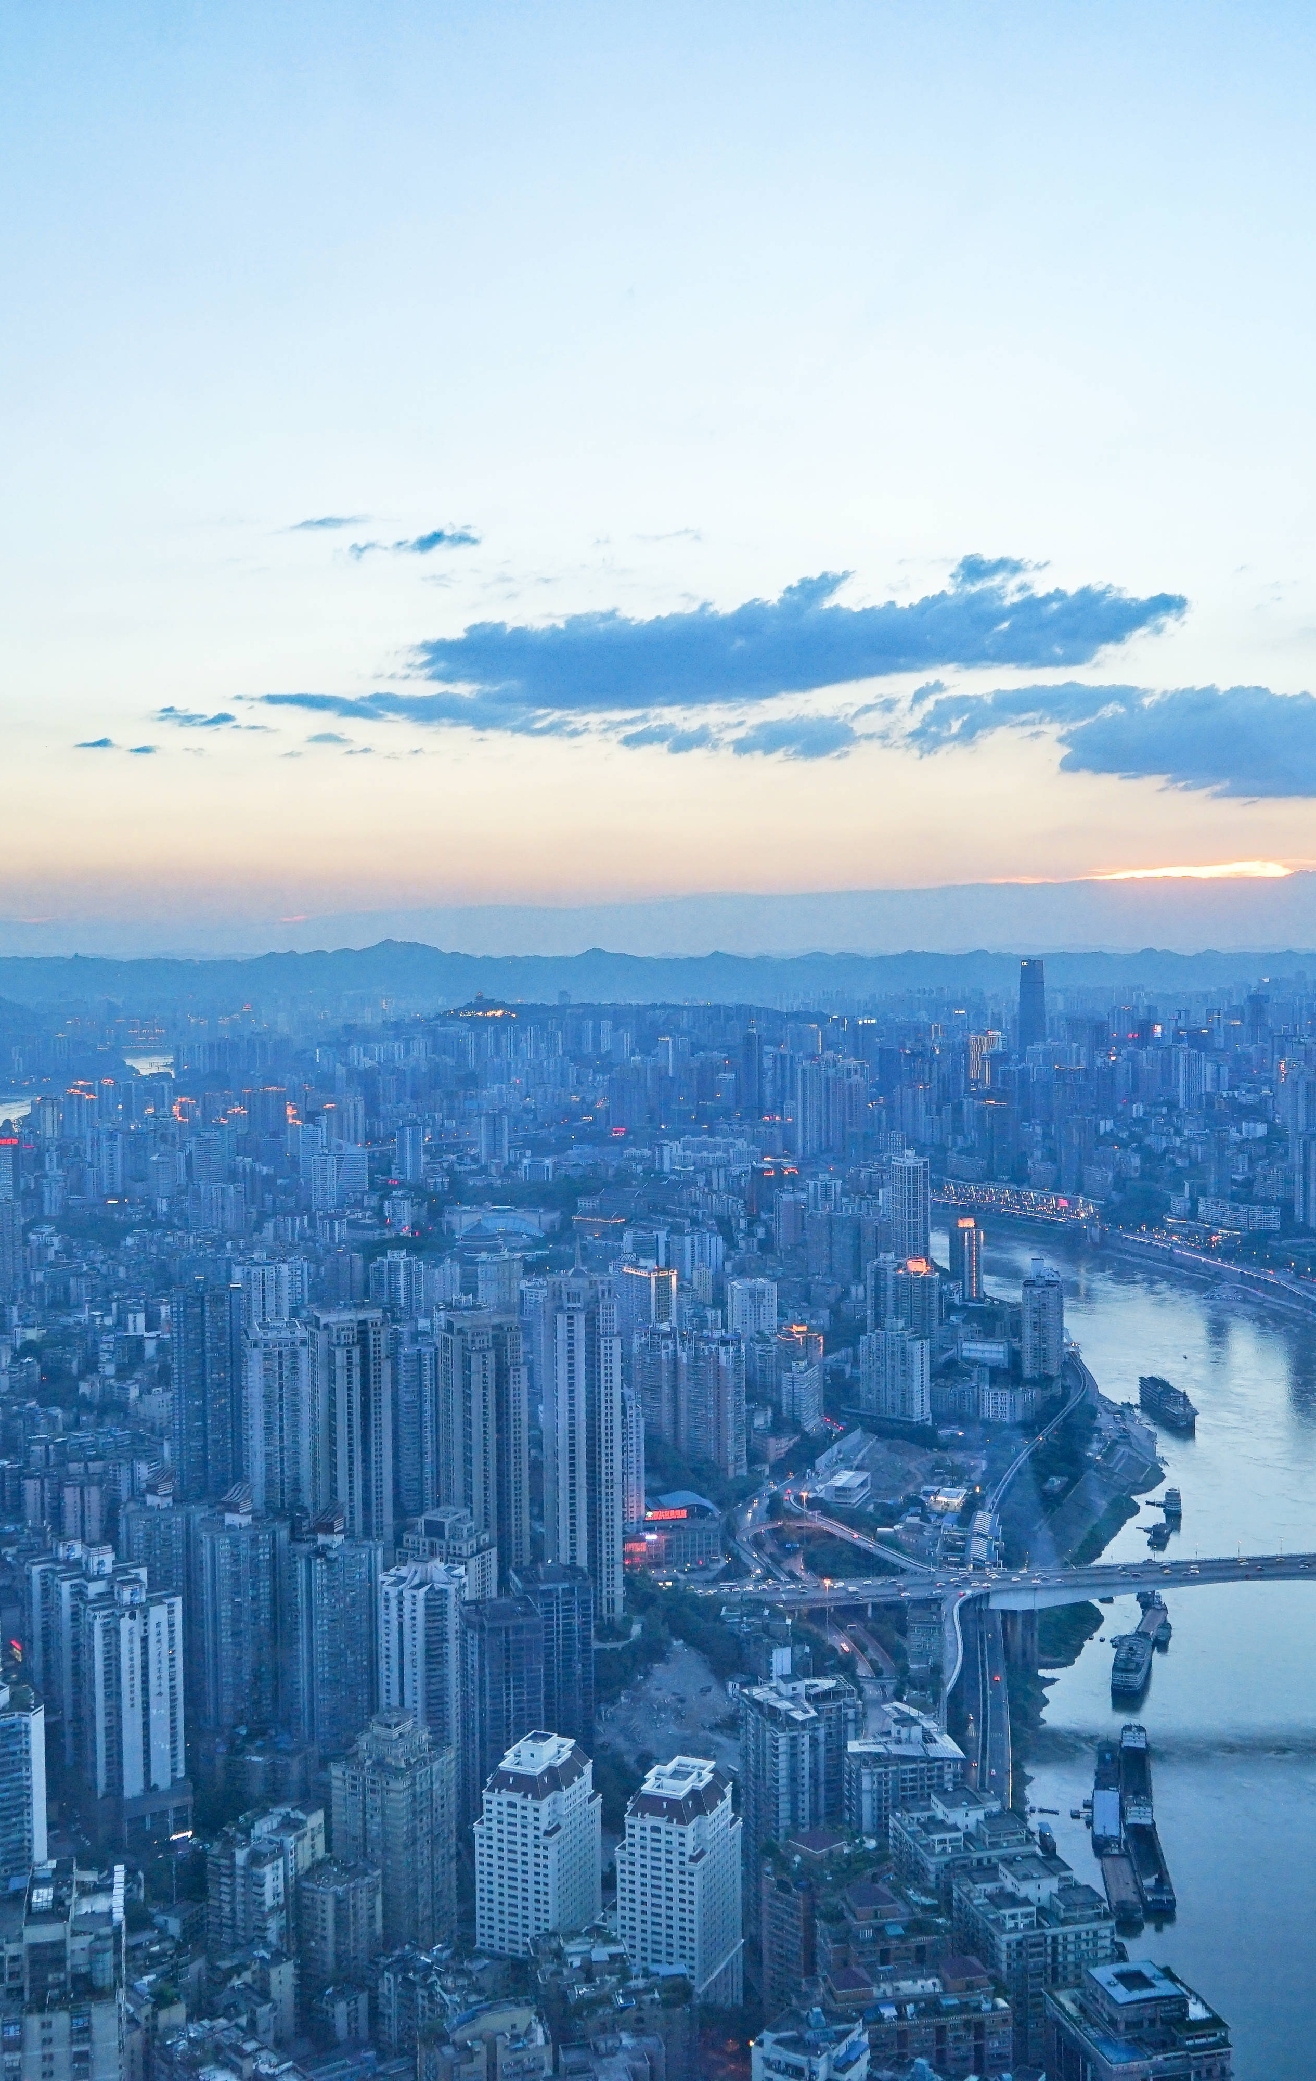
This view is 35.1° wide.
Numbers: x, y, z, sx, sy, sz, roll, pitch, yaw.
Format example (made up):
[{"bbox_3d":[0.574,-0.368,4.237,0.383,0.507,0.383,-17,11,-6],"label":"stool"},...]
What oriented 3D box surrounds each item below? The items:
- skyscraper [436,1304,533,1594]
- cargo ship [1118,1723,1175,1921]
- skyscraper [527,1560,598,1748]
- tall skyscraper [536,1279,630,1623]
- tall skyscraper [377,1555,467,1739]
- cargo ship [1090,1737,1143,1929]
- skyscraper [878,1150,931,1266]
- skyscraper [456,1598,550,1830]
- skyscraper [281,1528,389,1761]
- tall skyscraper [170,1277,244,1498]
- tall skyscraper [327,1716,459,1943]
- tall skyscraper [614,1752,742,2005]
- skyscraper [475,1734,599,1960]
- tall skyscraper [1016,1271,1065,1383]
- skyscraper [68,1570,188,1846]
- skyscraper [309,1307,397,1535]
[{"bbox_3d":[-87.570,204.260,1045.110,36.000,137.120,34.000,-1,2,-20],"label":"skyscraper"},{"bbox_3d":[225.450,354.130,961.400,14.200,9.000,199.080,0,2,10],"label":"cargo ship"},{"bbox_3d":[-44.810,274.120,921.320,31.000,86.650,30.000,-1,2,-14],"label":"skyscraper"},{"bbox_3d":[-34.690,192.700,986.720,36.000,156.990,33.000,-1,2,-8],"label":"tall skyscraper"},{"bbox_3d":[-106.220,273.070,939.270,34.000,78.770,28.000,-1,2,-2],"label":"tall skyscraper"},{"bbox_3d":[216.200,367.900,983.400,15.000,9.000,201.500,0,2,10],"label":"cargo ship"},{"bbox_3d":[279.200,193.040,2317.530,34.000,136.410,31.000,-2,2,-32],"label":"skyscraper"},{"bbox_3d":[-64.780,278.590,877.430,31.000,90.940,30.000,-1,2,-14],"label":"skyscraper"},{"bbox_3d":[-149.200,274.400,954.600,34.000,95.100,32.000,-2,2,-41],"label":"skyscraper"},{"bbox_3d":[-273.690,210.680,1262.370,37.000,131.800,28.000,-1,2,-18],"label":"tall skyscraper"},{"bbox_3d":[-97.670,288.540,771.690,30.000,78.500,32.000,1,2,36],"label":"tall skyscraper"},{"bbox_3d":[7.210,289.460,723.720,30.500,81.770,40.000,0,2,23],"label":"tall skyscraper"},{"bbox_3d":[-41.100,274.000,720.300,30.500,66.800,37.000,0,2,24],"label":"skyscraper"},{"bbox_3d":[344.100,253.780,1864.270,31.000,97.030,26.000,-1,2,-20],"label":"tall skyscraper"},{"bbox_3d":[-231.300,291.200,919.700,32.000,104.400,34.000,1,2,42],"label":"skyscraper"},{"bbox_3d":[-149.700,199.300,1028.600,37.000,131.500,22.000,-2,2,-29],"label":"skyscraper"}]

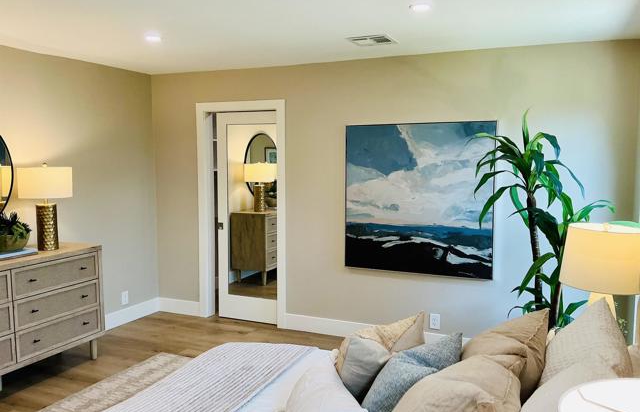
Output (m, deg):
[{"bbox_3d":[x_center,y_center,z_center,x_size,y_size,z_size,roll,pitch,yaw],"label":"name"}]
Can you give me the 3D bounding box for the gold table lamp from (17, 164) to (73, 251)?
[{"bbox_3d":[-2.069,0.010,3.930,0.375,0.660,0.375,2,6,23],"label":"gold table lamp"}]

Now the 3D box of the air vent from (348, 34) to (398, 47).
[{"bbox_3d":[0.369,-1.166,3.694,0.305,0.020,0.285,2,6,23],"label":"air vent"}]

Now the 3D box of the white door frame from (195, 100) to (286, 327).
[{"bbox_3d":[-0.742,0.077,5.033,0.985,2.134,0.140,2,6,23],"label":"white door frame"}]

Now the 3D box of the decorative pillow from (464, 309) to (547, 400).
[{"bbox_3d":[0.710,0.647,2.019,0.220,0.490,0.540,38,18,15],"label":"decorative pillow"}]

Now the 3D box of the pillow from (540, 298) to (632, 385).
[{"bbox_3d":[0.952,0.630,1.882,0.210,0.530,0.580,28,15,18],"label":"pillow"}]

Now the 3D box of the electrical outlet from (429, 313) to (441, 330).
[{"bbox_3d":[0.965,0.970,4.331,0.080,0.124,0.010,2,6,23],"label":"electrical outlet"}]

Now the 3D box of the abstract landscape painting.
[{"bbox_3d":[0.802,-0.053,4.283,1.235,1.230,0.045,2,6,23],"label":"abstract landscape painting"}]

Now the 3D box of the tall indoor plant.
[{"bbox_3d":[1.457,0.342,3.396,0.920,1.910,0.850,2,6,23],"label":"tall indoor plant"}]

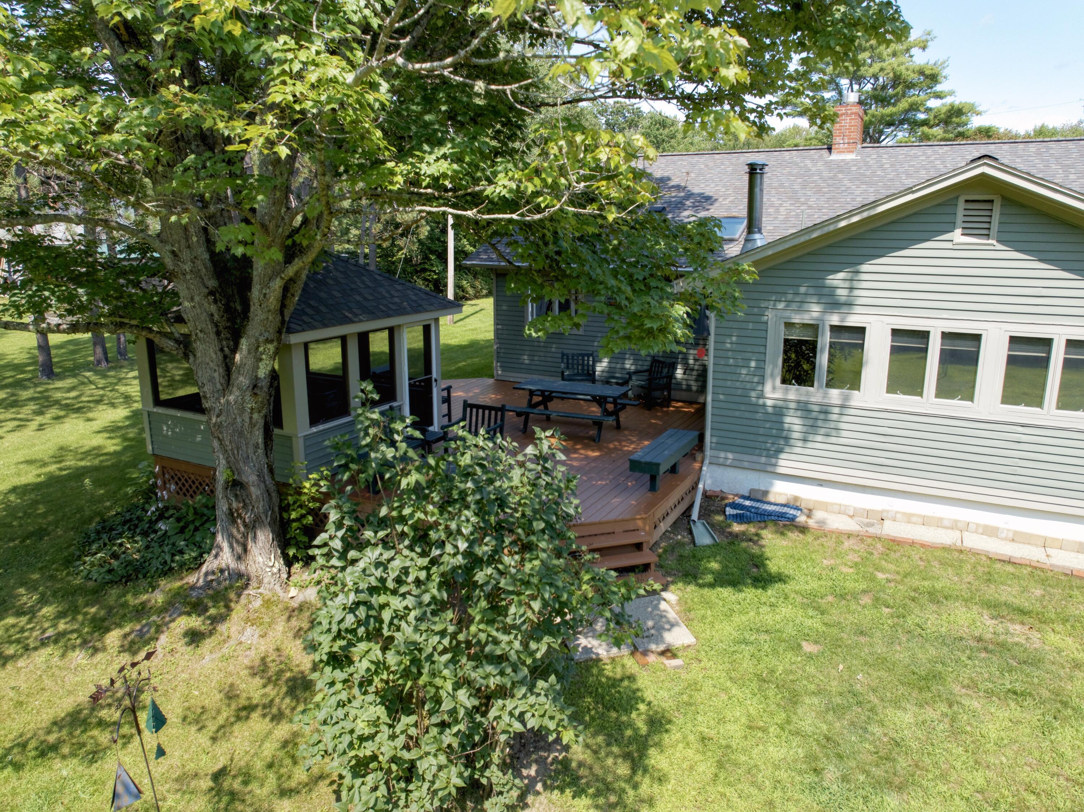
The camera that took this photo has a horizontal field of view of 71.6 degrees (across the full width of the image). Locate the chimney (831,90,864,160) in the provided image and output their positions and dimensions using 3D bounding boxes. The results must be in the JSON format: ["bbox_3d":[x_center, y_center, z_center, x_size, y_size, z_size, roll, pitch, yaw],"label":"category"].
[{"bbox_3d":[6.888,-6.256,16.907,0.540,1.420,0.820,7,14,26],"label":"chimney"}]

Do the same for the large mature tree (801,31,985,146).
[{"bbox_3d":[17.615,-12.421,39.769,9.500,14.300,9.500,6,14,22],"label":"large mature tree"}]

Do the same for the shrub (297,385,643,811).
[{"bbox_3d":[-0.510,1.357,5.236,2.100,2.950,1.850,-1,13,-6],"label":"shrub"}]

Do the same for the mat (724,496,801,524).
[{"bbox_3d":[2.924,1.407,10.070,0.960,0.070,0.860,10,16,37],"label":"mat"}]

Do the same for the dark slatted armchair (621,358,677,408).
[{"bbox_3d":[2.062,-0.438,14.269,0.700,0.880,0.680,-7,15,-30],"label":"dark slatted armchair"}]

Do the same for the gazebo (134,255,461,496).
[{"bbox_3d":[-3.754,-0.636,11.706,3.560,3.760,3.760,7,14,26],"label":"gazebo"}]

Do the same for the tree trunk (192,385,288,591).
[{"bbox_3d":[-3.408,0.844,8.565,0.950,2.320,0.900,-5,14,-22],"label":"tree trunk"}]

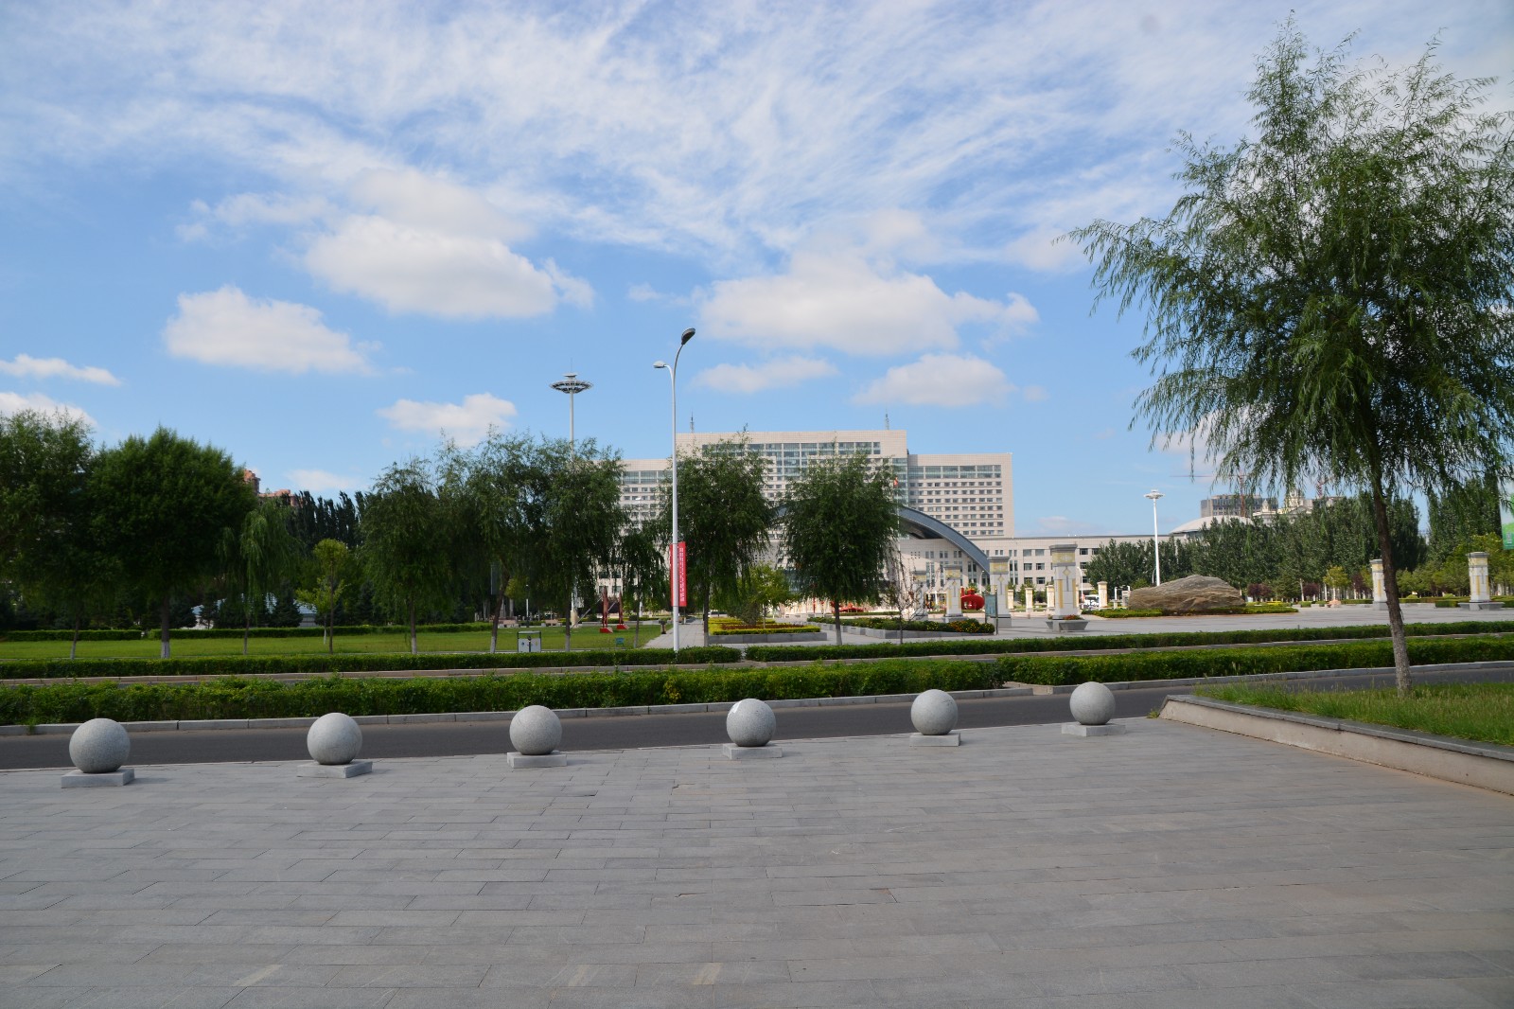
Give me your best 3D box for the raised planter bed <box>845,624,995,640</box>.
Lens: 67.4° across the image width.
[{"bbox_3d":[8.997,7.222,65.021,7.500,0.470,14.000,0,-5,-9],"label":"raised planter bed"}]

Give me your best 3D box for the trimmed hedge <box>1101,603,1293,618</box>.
[{"bbox_3d":[34.818,8.638,91.596,15.500,0.650,9.000,-2,-5,6],"label":"trimmed hedge"}]

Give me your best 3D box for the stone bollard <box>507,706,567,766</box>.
[{"bbox_3d":[-2.127,2.217,10.927,0.530,0.570,0.530,1,-6,-17],"label":"stone bollard"}]

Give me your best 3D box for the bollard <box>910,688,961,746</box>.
[{"bbox_3d":[1.905,2.264,12.147,0.530,0.570,0.530,-2,-6,12],"label":"bollard"}]

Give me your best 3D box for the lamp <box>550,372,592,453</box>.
[{"bbox_3d":[-15.873,-0.574,98.587,3.660,22.100,3.660,-1,-5,0],"label":"lamp"}]

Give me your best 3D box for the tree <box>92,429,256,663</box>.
[{"bbox_3d":[-18.475,1.284,35.961,5.209,7.594,5.209,0,-6,-11],"label":"tree"}]

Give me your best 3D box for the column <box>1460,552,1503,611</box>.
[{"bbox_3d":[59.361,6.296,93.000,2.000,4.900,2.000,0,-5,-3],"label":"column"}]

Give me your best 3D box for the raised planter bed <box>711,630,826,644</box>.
[{"bbox_3d":[0.442,5.660,49.979,4.900,0.560,7.000,-1,-5,1],"label":"raised planter bed"}]

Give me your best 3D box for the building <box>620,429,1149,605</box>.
[{"bbox_3d":[19.346,0.139,406.535,200.000,73.000,140.000,-1,-5,1],"label":"building"}]

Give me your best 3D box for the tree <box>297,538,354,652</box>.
[{"bbox_3d":[-14.223,3.157,37.496,1.837,4.136,1.837,0,-6,-11],"label":"tree"}]

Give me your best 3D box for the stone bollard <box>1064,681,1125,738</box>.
[{"bbox_3d":[3.759,2.273,12.697,0.530,0.570,0.530,1,-6,-14],"label":"stone bollard"}]

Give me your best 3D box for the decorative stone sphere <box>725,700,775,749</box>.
[{"bbox_3d":[-0.055,2.274,11.743,0.510,0.490,0.510,-1,-5,0],"label":"decorative stone sphere"}]

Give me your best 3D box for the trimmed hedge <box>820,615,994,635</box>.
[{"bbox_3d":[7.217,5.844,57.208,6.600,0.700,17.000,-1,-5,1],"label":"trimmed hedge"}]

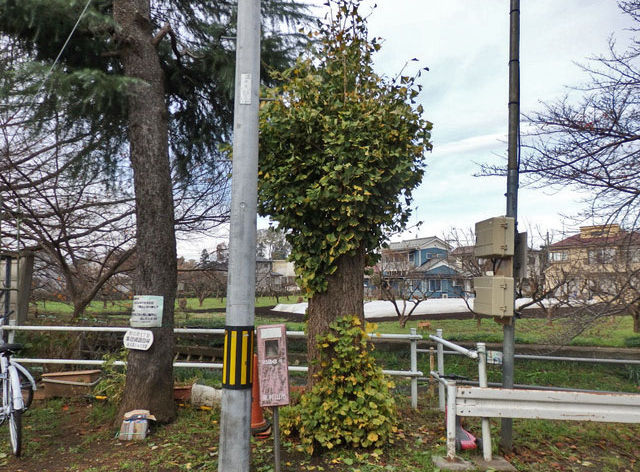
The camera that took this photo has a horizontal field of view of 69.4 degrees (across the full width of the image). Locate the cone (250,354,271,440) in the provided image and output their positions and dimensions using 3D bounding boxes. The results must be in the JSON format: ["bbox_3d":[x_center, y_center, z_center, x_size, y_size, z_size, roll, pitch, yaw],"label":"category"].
[{"bbox_3d":[-0.605,1.430,4.200,0.370,0.740,0.370,1,-6,3],"label":"cone"}]

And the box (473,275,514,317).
[{"bbox_3d":[1.599,0.557,4.273,0.190,0.330,0.410,3,-6,-2],"label":"box"}]

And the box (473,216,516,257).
[{"bbox_3d":[1.631,0.024,4.327,0.190,0.330,0.410,3,-6,-2],"label":"box"}]

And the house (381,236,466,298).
[{"bbox_3d":[11.800,3.900,51.500,6.800,7.000,9.000,3,-6,-14],"label":"house"}]

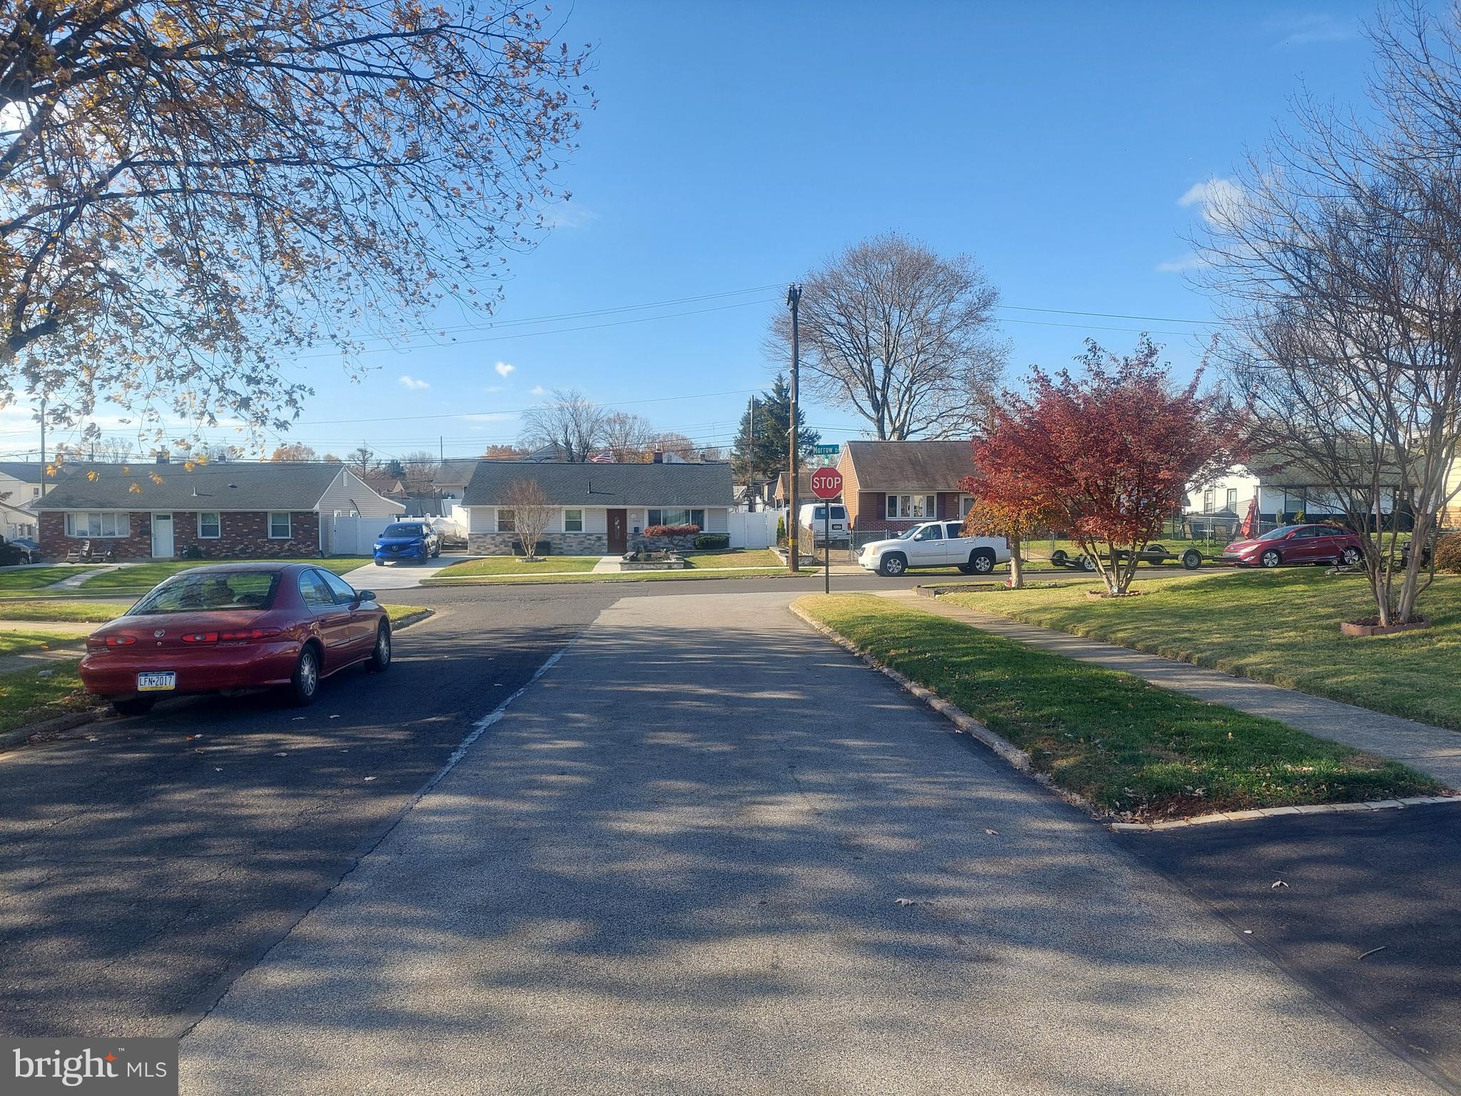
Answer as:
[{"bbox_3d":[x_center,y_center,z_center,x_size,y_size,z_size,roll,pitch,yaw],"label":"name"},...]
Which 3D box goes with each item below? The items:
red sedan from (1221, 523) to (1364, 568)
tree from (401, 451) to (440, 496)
[{"bbox_3d":[19.520,-0.120,35.000,4.800,1.460,1.830,0,1,-3],"label":"red sedan"},{"bbox_3d":[-26.900,-4.500,88.000,4.000,7.900,4.000,0,1,0],"label":"tree"}]

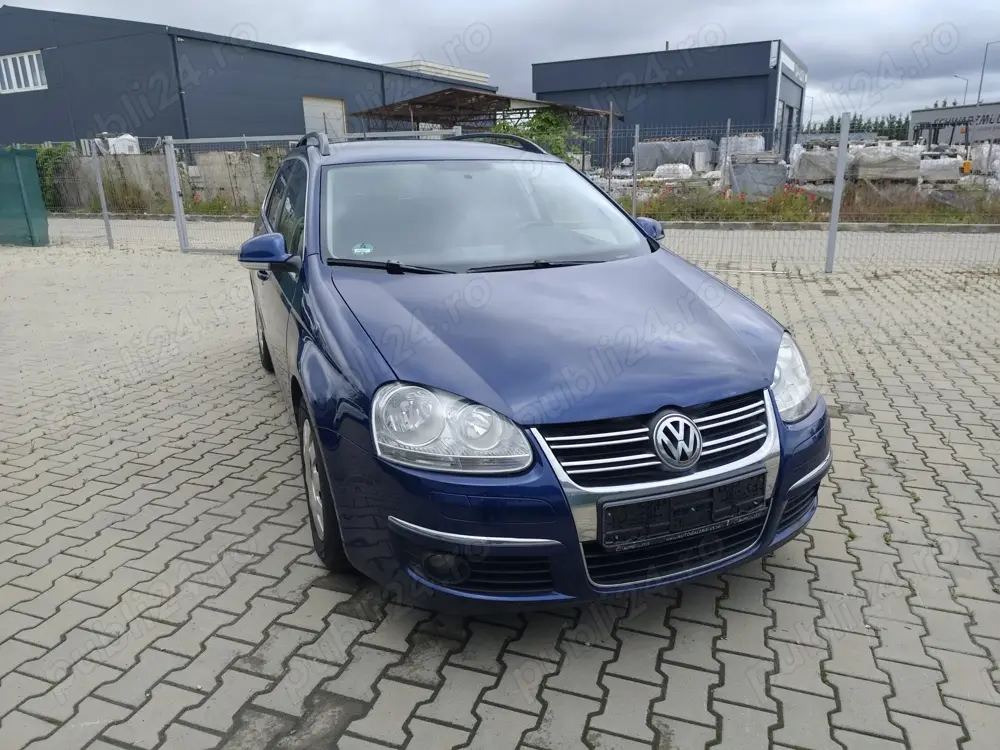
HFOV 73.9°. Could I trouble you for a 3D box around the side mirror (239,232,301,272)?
[{"bbox_3d":[-0.914,-0.483,2.643,0.235,0.150,0.150,-7,18,-21],"label":"side mirror"}]

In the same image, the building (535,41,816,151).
[{"bbox_3d":[9.778,-14.015,38.218,12.211,6.700,10.460,7,19,26],"label":"building"}]

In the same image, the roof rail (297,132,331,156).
[{"bbox_3d":[-1.181,-1.320,3.893,0.070,0.110,2.050,-7,18,-21],"label":"roof rail"}]

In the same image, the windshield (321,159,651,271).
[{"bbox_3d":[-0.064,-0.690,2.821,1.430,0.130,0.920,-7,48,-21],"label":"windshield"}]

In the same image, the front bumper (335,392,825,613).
[{"bbox_3d":[0.393,0.296,1.988,1.760,0.530,0.600,-7,18,-21],"label":"front bumper"}]

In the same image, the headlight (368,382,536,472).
[{"bbox_3d":[-0.140,0.126,1.705,0.380,0.220,0.360,-7,18,-21],"label":"headlight"}]

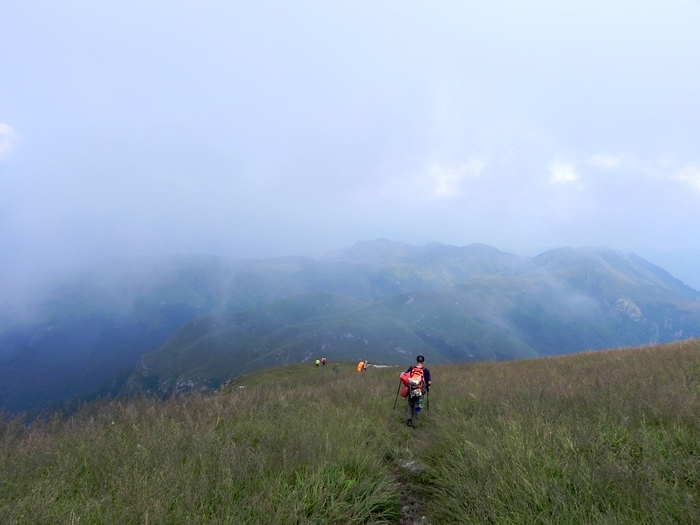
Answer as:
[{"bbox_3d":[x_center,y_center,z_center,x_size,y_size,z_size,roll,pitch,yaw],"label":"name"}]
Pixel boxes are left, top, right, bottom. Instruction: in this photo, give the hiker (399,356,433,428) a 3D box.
[{"bbox_3d":[1.581,3.031,12.500,0.720,1.710,0.630,0,2,-2],"label":"hiker"}]

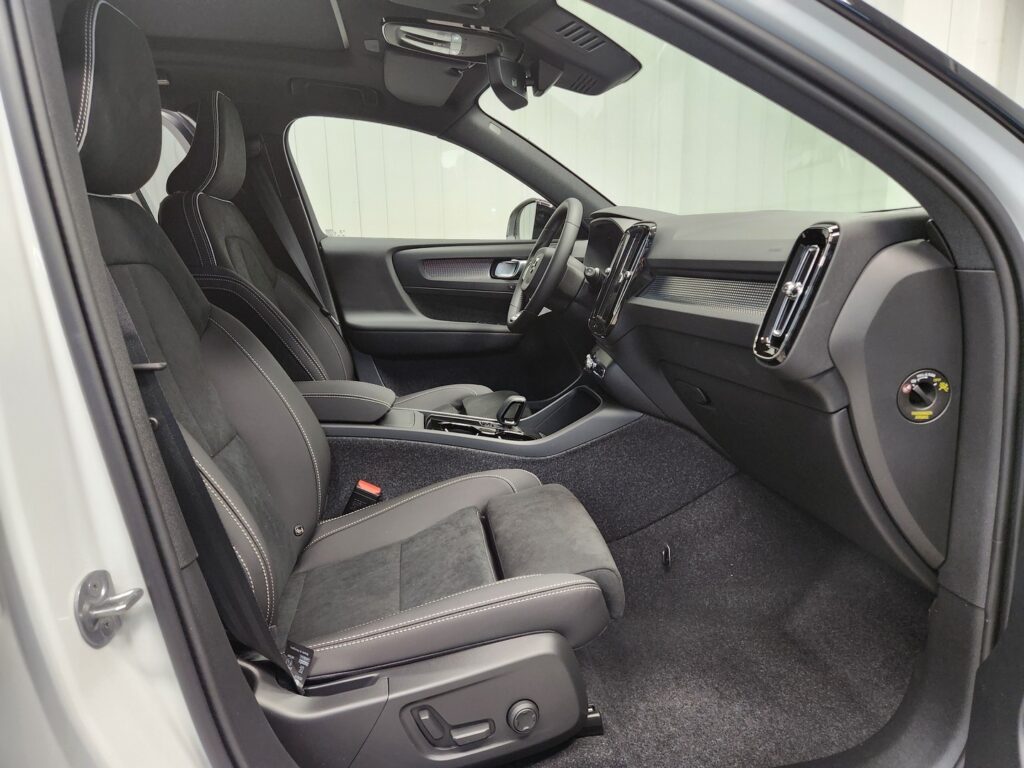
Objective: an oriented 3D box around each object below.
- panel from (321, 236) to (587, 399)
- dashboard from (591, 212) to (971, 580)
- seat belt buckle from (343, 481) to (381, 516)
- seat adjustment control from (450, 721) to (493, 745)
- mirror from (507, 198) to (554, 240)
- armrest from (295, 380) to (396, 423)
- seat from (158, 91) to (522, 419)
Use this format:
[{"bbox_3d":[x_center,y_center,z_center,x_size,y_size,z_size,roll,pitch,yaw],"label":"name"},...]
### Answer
[{"bbox_3d":[-0.107,-0.162,2.189,0.920,0.640,0.130,-4,15,-10],"label":"panel"},{"bbox_3d":[0.406,-0.135,1.559,0.510,0.550,1.430,-4,15,-10],"label":"dashboard"},{"bbox_3d":[-0.315,0.255,1.415,0.058,0.090,0.030,23,9,-15],"label":"seat belt buckle"},{"bbox_3d":[-0.056,0.492,0.958,0.064,0.024,0.020,-10,16,-8],"label":"seat adjustment control"},{"bbox_3d":[0.083,-0.555,2.356,0.130,0.170,0.230,-7,15,-21],"label":"mirror"},{"bbox_3d":[-0.399,0.040,1.460,0.290,0.068,0.190,-4,15,-10],"label":"armrest"},{"bbox_3d":[-0.384,-0.163,1.792,0.880,1.100,0.540,-4,15,-10],"label":"seat"}]

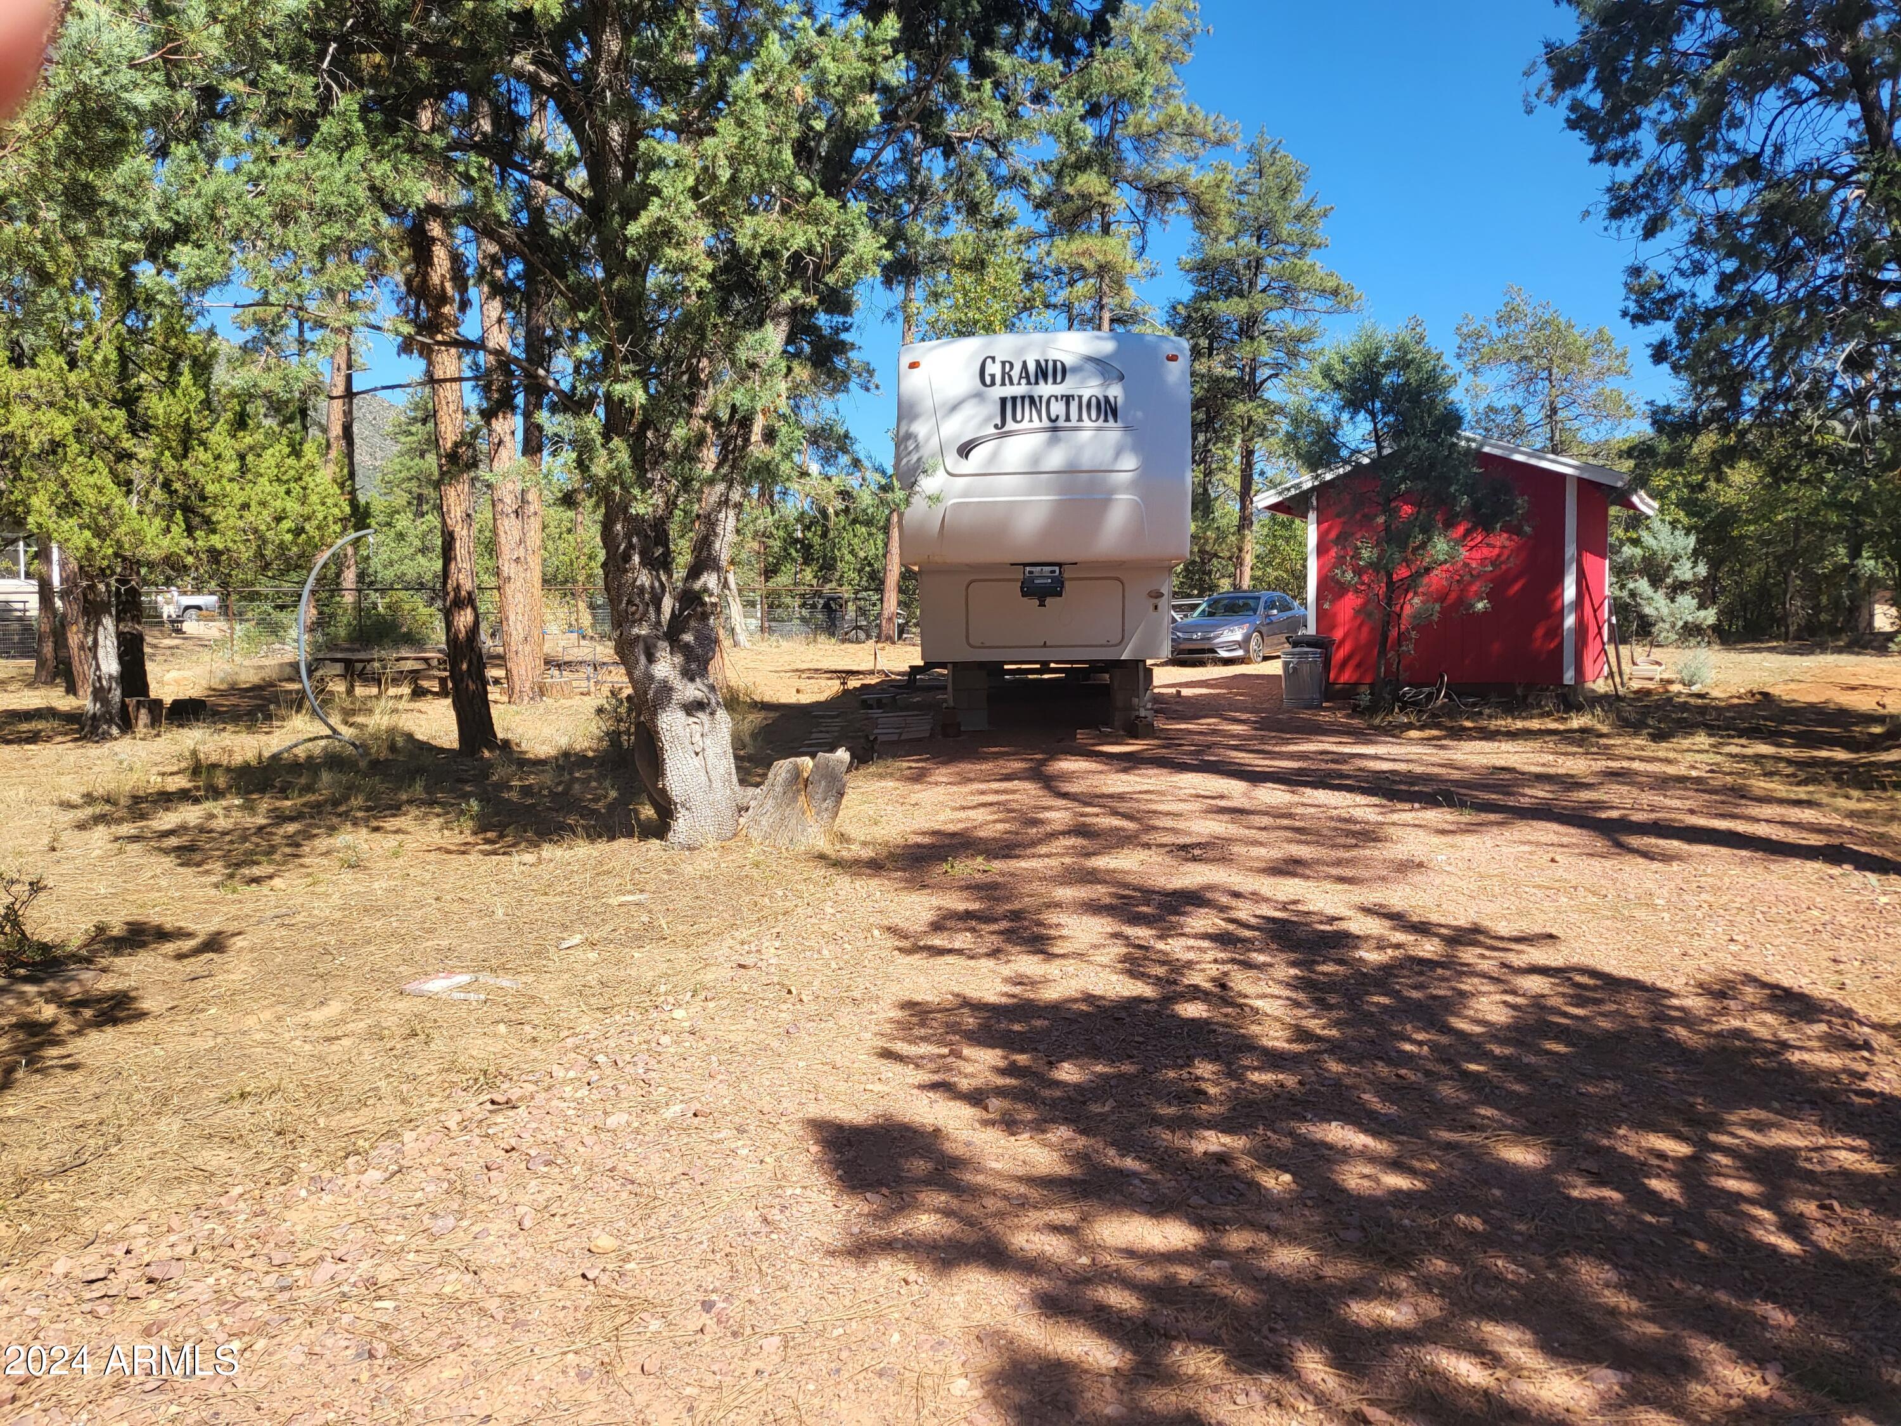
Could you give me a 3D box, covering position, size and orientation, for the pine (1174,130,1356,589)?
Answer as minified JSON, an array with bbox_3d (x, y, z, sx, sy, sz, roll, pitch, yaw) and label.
[{"bbox_3d":[9.666,-10.307,44.551,5.700,16.100,5.600,-1,3,0],"label":"pine"}]

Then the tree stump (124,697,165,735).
[{"bbox_3d":[-8.579,-0.002,15.189,0.400,0.400,0.400,-1,3,0],"label":"tree stump"}]

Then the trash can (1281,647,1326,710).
[{"bbox_3d":[4.023,-0.422,16.280,0.500,0.710,0.500,-1,3,0],"label":"trash can"}]

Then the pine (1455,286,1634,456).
[{"bbox_3d":[16.190,-6.859,38.727,4.900,9.800,4.800,-1,3,0],"label":"pine"}]

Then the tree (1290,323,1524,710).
[{"bbox_3d":[5.028,-2.188,15.780,2.550,4.300,2.400,-1,3,0],"label":"tree"}]

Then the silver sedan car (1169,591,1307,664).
[{"bbox_3d":[6.410,-1.890,31.300,1.850,1.465,4.890,2,4,34],"label":"silver sedan car"}]

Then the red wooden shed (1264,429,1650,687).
[{"bbox_3d":[6.647,-1.888,18.442,4.058,3.108,4.369,1,4,30],"label":"red wooden shed"}]

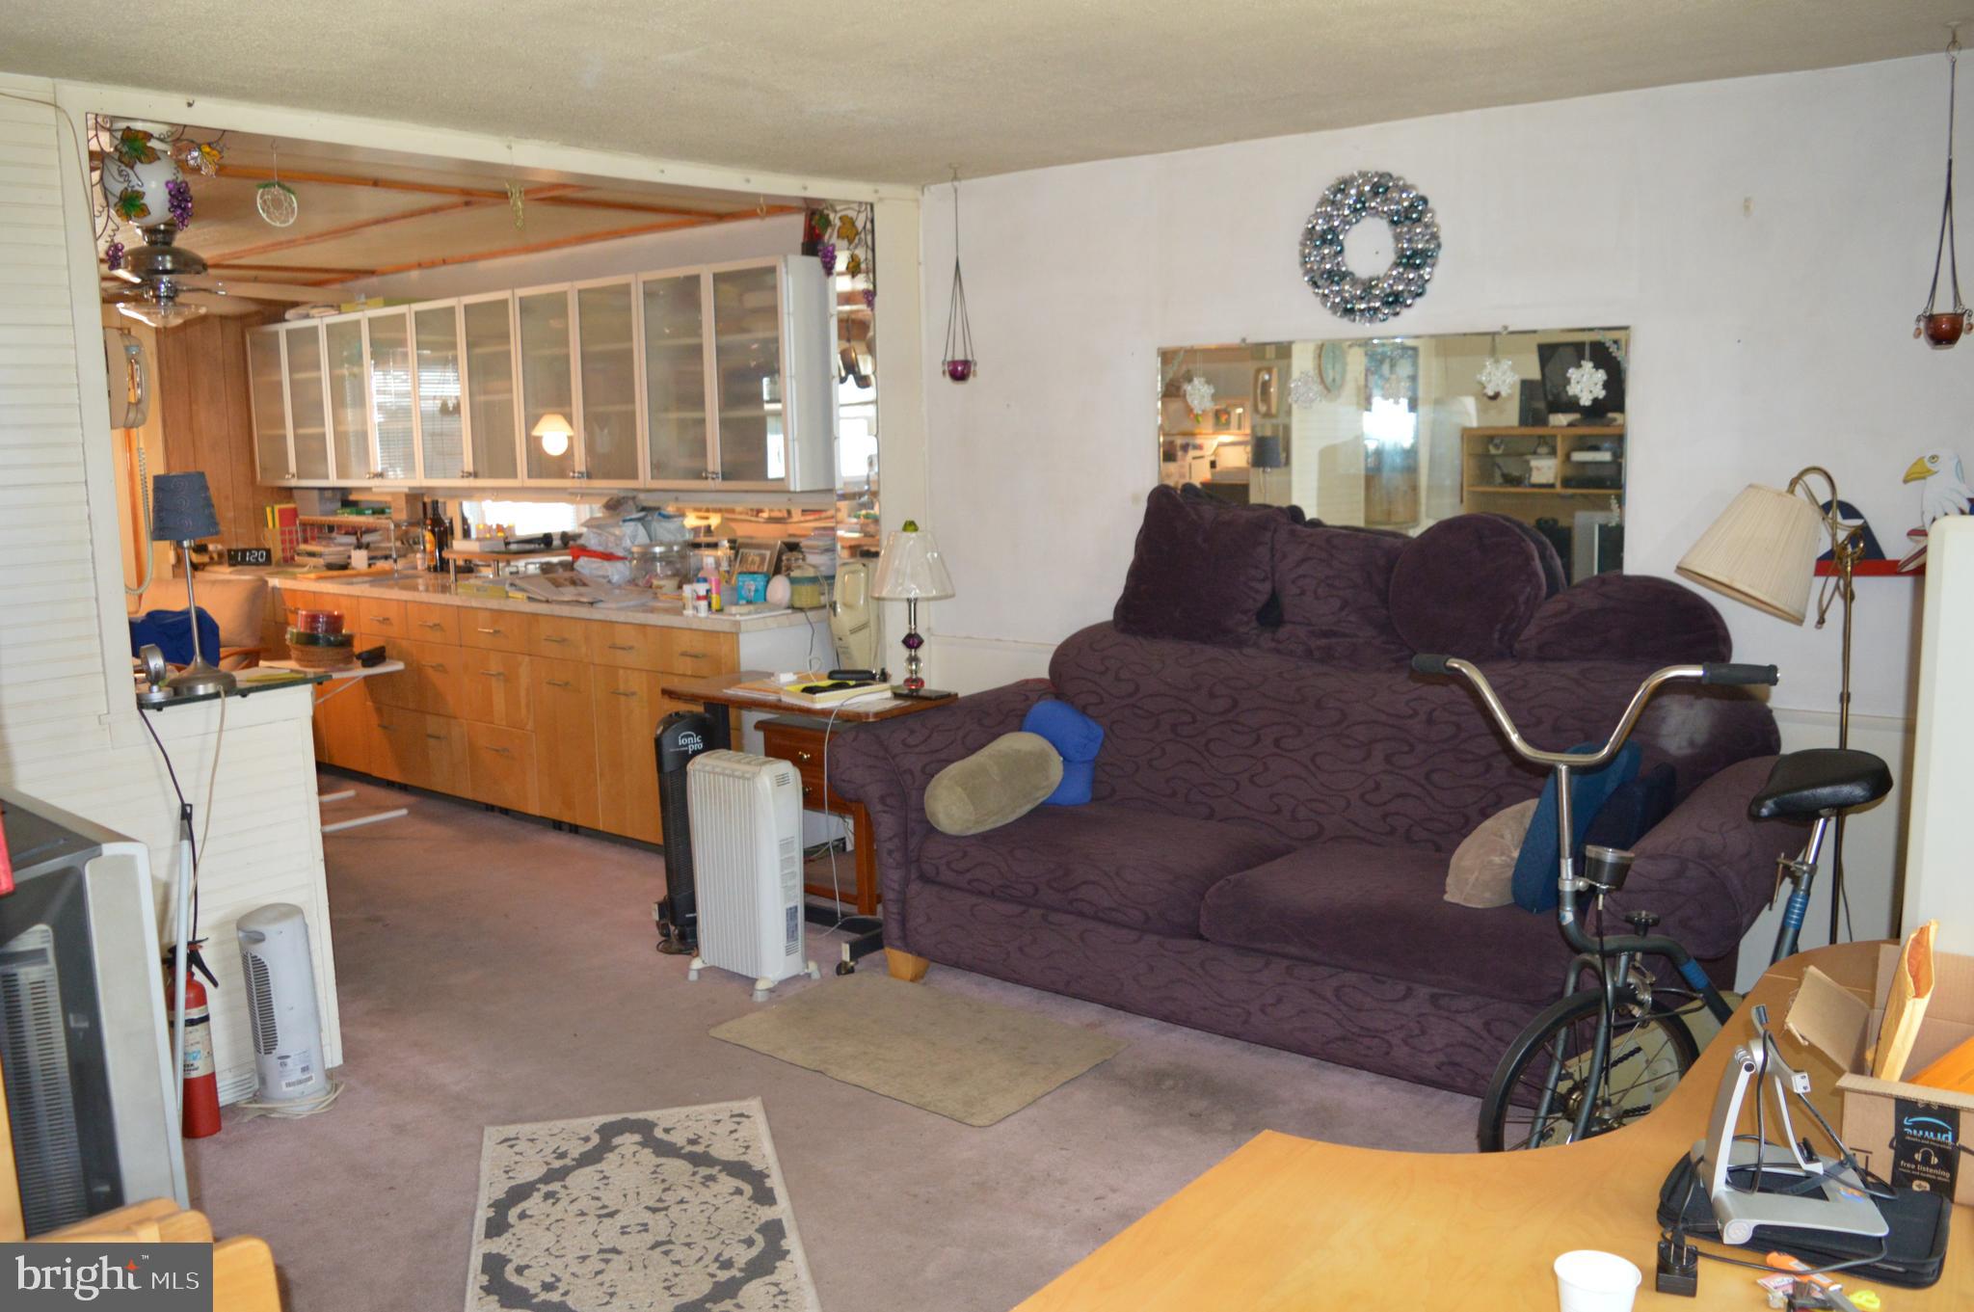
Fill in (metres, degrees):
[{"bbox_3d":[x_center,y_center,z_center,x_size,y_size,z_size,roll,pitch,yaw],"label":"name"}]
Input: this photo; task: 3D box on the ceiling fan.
[{"bbox_3d":[-2.843,-1.311,5.097,1.220,0.370,1.220,6,11,38],"label":"ceiling fan"}]

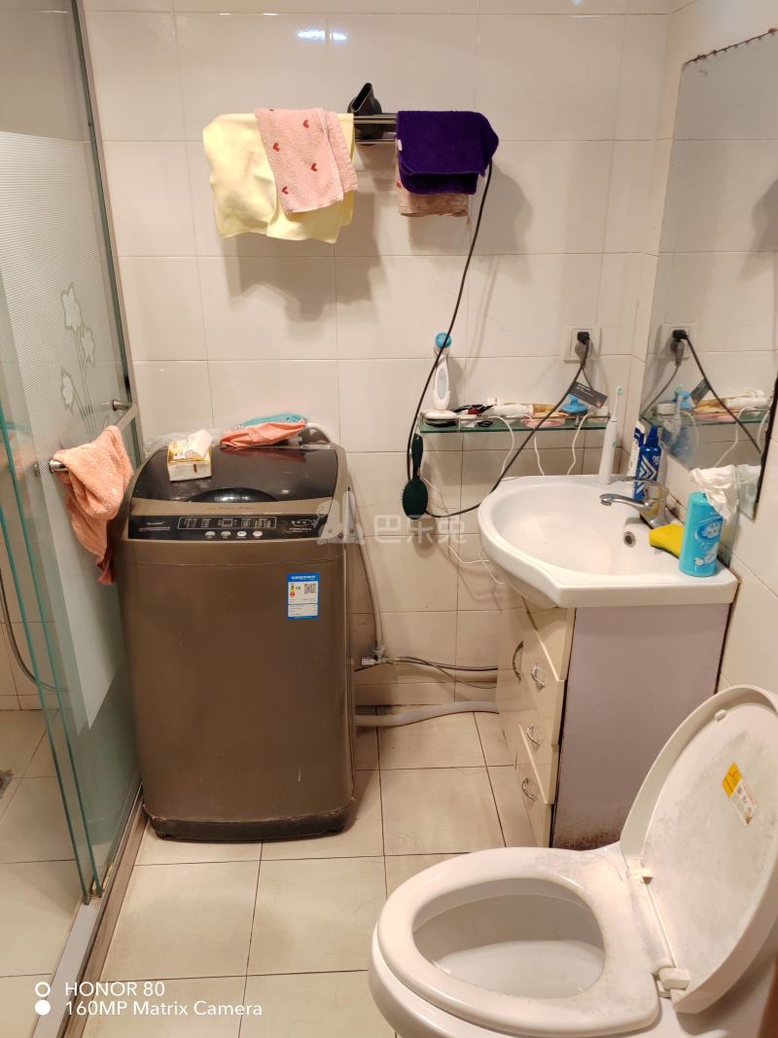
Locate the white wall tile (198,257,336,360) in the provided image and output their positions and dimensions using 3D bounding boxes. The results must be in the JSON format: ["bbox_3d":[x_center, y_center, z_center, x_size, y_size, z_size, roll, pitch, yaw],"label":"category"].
[{"bbox_3d":[-0.296,-0.520,2.006,0.329,0.251,0.010,-1,24,-2],"label":"white wall tile"}]

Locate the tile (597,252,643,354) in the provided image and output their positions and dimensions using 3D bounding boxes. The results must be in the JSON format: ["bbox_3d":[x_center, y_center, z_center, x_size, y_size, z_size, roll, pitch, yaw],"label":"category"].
[{"bbox_3d":[0.580,-0.542,2.051,0.105,0.252,0.010,-1,24,-3],"label":"tile"}]

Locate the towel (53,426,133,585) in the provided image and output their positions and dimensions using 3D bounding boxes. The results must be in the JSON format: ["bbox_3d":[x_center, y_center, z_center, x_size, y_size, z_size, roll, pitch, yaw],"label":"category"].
[{"bbox_3d":[-0.604,-0.012,1.744,0.095,0.350,0.360,-1,24,-3],"label":"towel"}]

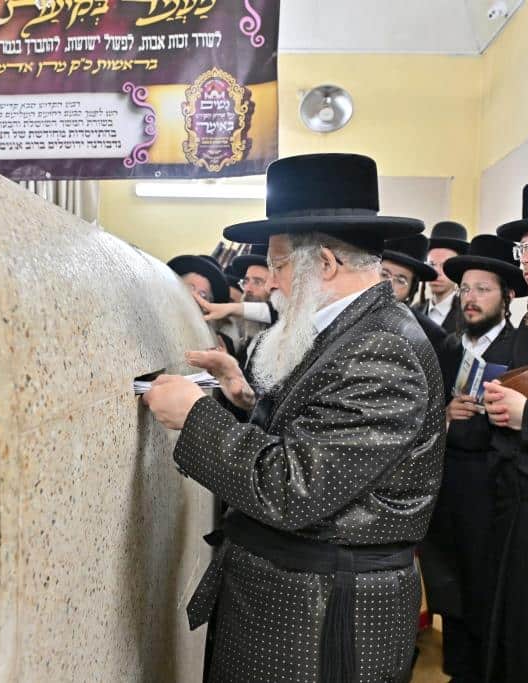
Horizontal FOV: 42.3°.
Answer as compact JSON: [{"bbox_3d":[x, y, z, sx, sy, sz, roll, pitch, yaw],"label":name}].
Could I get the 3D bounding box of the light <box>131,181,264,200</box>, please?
[{"bbox_3d":[-0.220,-0.963,4.370,1.200,0.080,0.060,0,2,0],"label":"light"}]

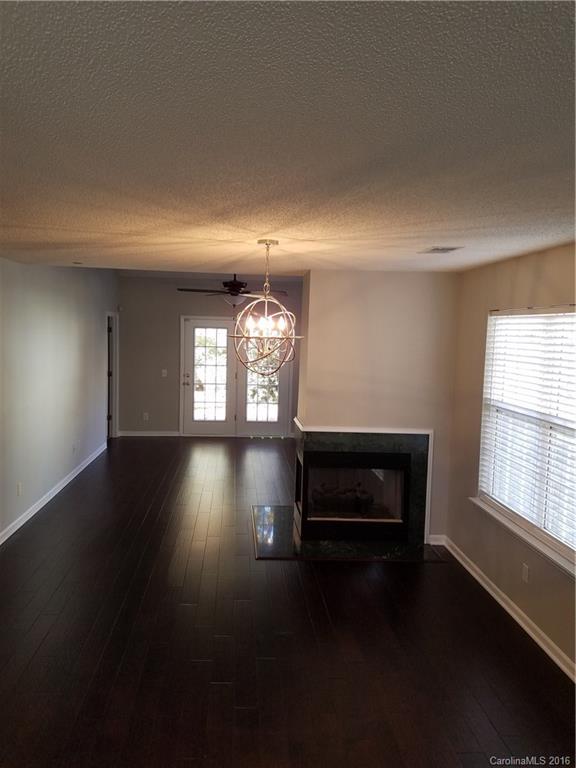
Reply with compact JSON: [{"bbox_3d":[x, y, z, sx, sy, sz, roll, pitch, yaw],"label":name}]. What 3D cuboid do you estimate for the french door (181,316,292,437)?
[{"bbox_3d":[-0.899,-0.101,10.109,1.955,2.090,0.120,1,6,-5],"label":"french door"}]

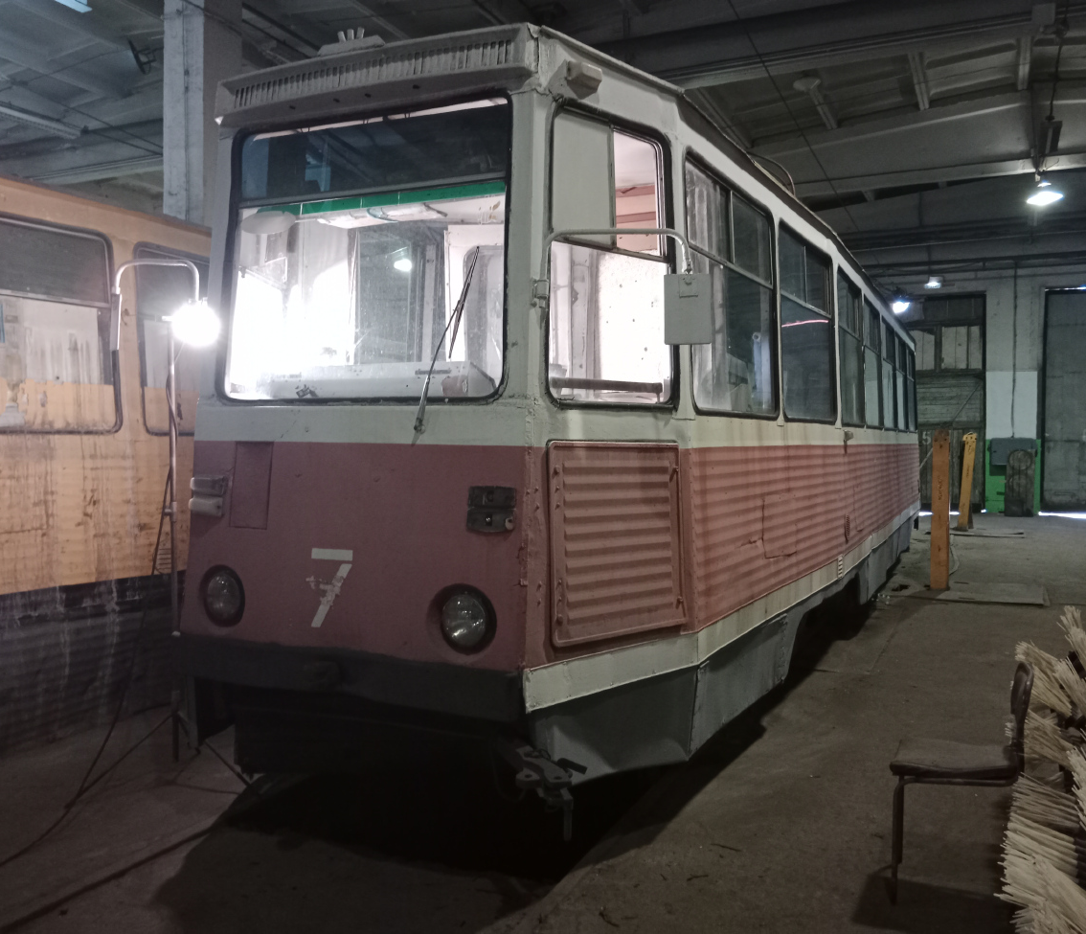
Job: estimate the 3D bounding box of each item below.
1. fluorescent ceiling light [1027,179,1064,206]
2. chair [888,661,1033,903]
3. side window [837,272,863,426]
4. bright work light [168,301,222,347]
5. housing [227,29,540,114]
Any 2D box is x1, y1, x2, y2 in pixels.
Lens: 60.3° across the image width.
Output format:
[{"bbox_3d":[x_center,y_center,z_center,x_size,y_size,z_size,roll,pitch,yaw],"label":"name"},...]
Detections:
[{"bbox_3d":[7.520,-4.100,14.000,0.540,0.360,0.500,1,2,25],"label":"fluorescent ceiling light"},{"bbox_3d":[1.450,1.070,3.260,0.470,0.790,0.370,1,2,13],"label":"chair"},{"bbox_3d":[2.420,-0.900,7.350,0.060,1.140,1.230,1,2,26],"label":"side window"},{"bbox_3d":[-1.570,-0.645,4.200,0.220,0.200,0.150,0,2,-30],"label":"bright work light"},{"bbox_3d":[-0.672,-1.530,3.670,1.380,0.160,0.110,1,2,24],"label":"housing"}]

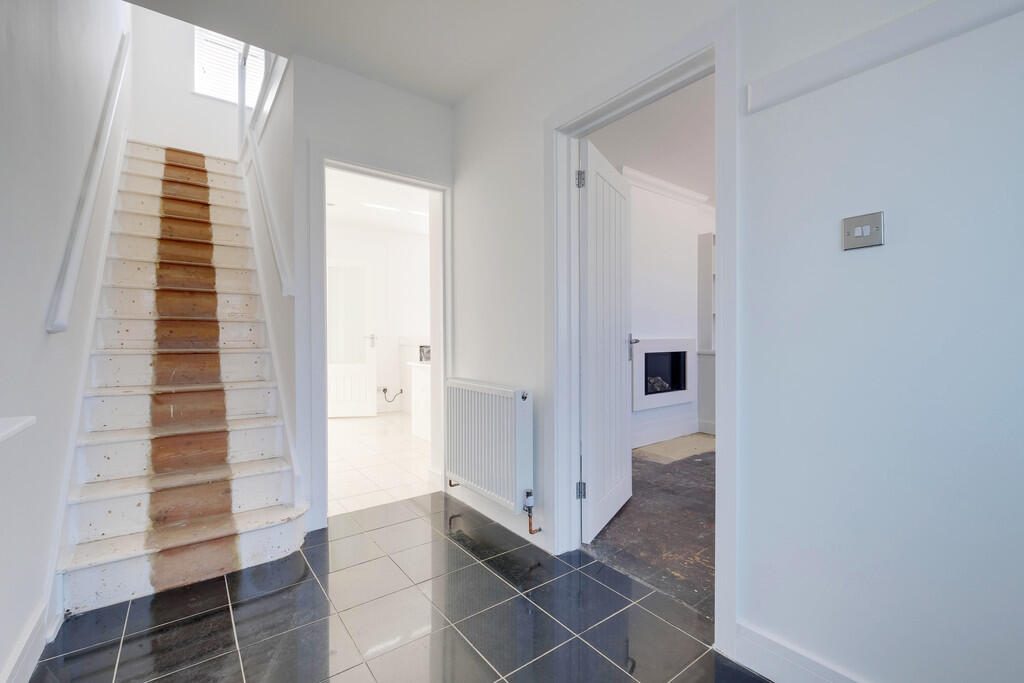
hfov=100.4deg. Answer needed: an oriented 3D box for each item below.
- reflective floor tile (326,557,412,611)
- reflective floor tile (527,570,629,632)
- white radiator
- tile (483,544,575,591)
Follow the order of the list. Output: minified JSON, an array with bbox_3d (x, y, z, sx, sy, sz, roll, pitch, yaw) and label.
[{"bbox_3d":[-0.618,1.021,1.805,0.308,0.013,0.308,0,0,-37],"label":"reflective floor tile"},{"bbox_3d":[0.257,1.022,1.690,0.309,0.010,0.309,0,-1,-37],"label":"reflective floor tile"},{"bbox_3d":[-0.147,0.544,2.391,0.103,0.600,0.700,0,0,-37],"label":"white radiator"},{"bbox_3d":[0.069,1.025,1.940,0.309,0.010,0.309,0,-1,-37],"label":"tile"}]

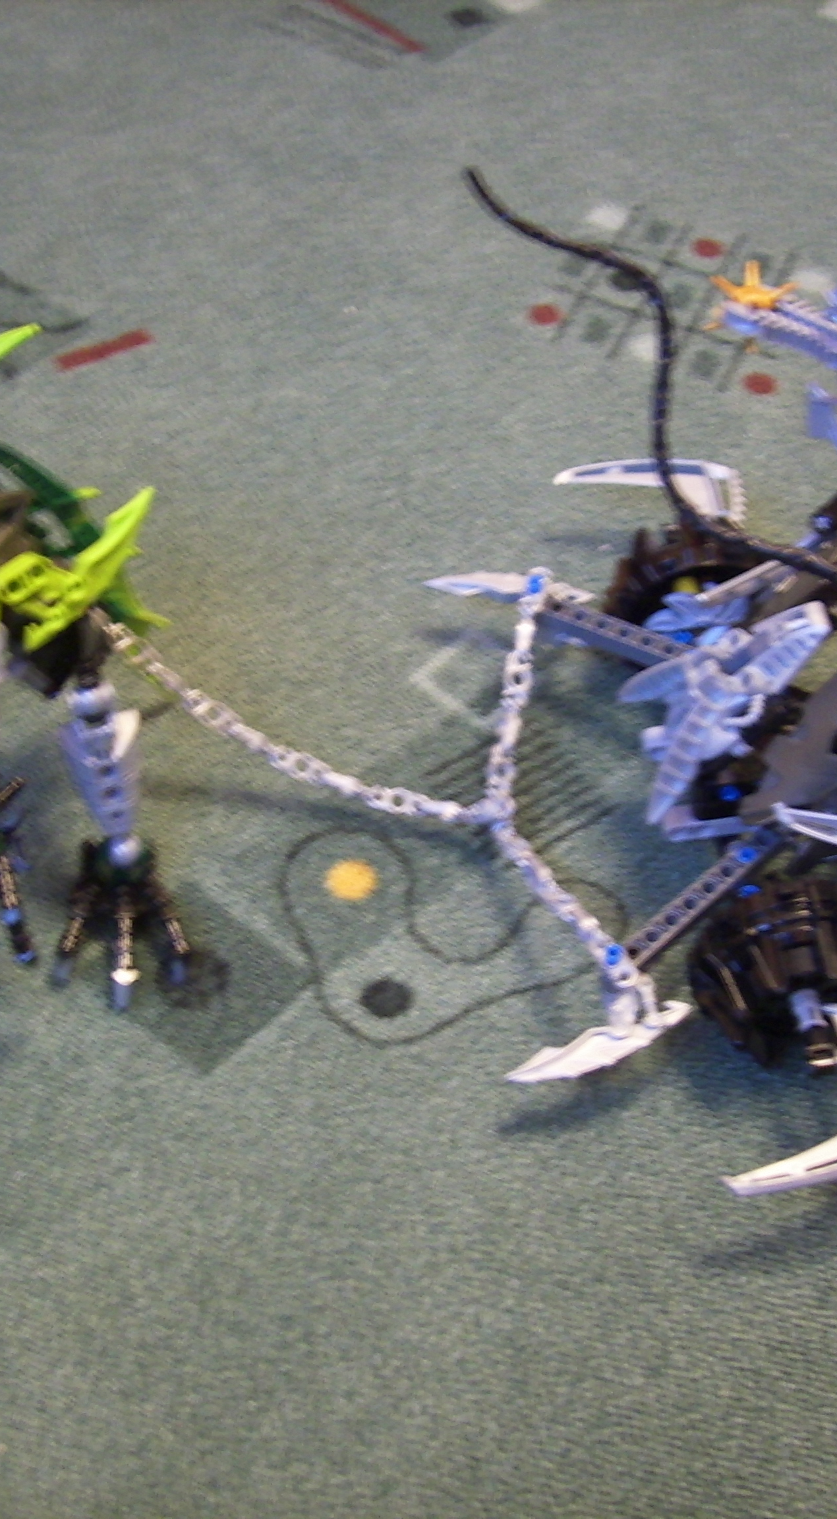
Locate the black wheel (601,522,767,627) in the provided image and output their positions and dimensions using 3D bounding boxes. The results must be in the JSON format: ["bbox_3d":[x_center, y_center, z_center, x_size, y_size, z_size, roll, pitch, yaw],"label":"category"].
[{"bbox_3d":[0.090,-0.056,0.624,0.057,0.057,0.029,-4,51,-6],"label":"black wheel"}]

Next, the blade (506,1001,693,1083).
[{"bbox_3d":[0.051,0.079,0.521,0.058,0.008,0.015,-20,55,-12],"label":"blade"}]

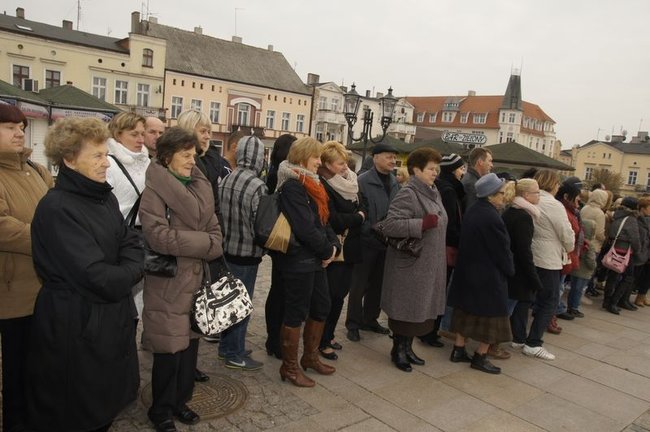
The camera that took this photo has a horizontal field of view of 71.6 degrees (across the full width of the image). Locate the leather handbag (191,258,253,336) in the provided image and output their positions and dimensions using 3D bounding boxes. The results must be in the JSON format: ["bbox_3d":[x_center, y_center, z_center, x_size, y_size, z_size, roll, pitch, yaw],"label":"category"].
[{"bbox_3d":[-0.574,0.452,2.500,0.320,0.340,0.160,-21,16,-28],"label":"leather handbag"}]

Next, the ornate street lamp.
[{"bbox_3d":[1.067,-1.566,12.405,1.500,4.073,0.500,5,5,0],"label":"ornate street lamp"}]

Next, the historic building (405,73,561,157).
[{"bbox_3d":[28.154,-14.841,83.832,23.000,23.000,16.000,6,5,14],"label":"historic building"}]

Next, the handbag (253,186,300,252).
[{"bbox_3d":[-0.311,0.030,3.020,0.330,0.400,0.140,19,9,21],"label":"handbag"}]

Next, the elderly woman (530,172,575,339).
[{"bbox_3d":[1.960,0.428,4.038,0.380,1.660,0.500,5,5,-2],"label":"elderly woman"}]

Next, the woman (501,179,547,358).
[{"bbox_3d":[1.780,0.443,4.023,0.340,1.555,0.450,5,4,2],"label":"woman"}]

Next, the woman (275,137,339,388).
[{"bbox_3d":[-0.126,0.301,3.062,0.380,1.671,0.460,6,4,16],"label":"woman"}]

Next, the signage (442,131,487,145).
[{"bbox_3d":[9.281,-5.223,30.000,2.900,0.850,0.200,5,4,10],"label":"signage"}]

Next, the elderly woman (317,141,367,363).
[{"bbox_3d":[0.130,0.263,3.563,0.340,1.709,0.460,6,4,20],"label":"elderly woman"}]

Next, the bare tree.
[{"bbox_3d":[23.382,-1.773,38.082,3.300,4.460,3.300,5,4,0],"label":"bare tree"}]

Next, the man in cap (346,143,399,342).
[{"bbox_3d":[0.427,0.225,4.058,0.340,1.762,0.500,8,6,42],"label":"man in cap"}]

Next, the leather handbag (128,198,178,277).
[{"bbox_3d":[-0.881,0.110,2.303,0.300,0.410,0.140,7,5,27],"label":"leather handbag"}]

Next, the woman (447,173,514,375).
[{"bbox_3d":[1.280,0.452,3.623,0.460,1.570,0.520,6,5,12],"label":"woman"}]

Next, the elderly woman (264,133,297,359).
[{"bbox_3d":[-0.338,0.249,3.519,0.340,1.720,0.460,5,5,8],"label":"elderly woman"}]

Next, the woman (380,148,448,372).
[{"bbox_3d":[0.732,0.352,3.545,0.440,1.690,0.550,9,6,38],"label":"woman"}]

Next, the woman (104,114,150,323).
[{"bbox_3d":[-1.274,0.230,2.818,0.360,1.720,0.500,7,5,28],"label":"woman"}]

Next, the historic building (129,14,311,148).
[{"bbox_3d":[-10.341,-10.620,46.314,16.000,15.600,11.000,2,5,-32],"label":"historic building"}]

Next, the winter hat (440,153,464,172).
[{"bbox_3d":[1.127,-0.473,3.984,0.240,0.180,0.210,6,4,18],"label":"winter hat"}]

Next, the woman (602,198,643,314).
[{"bbox_3d":[4.019,0.505,6.013,0.420,1.520,0.500,6,5,10],"label":"woman"}]

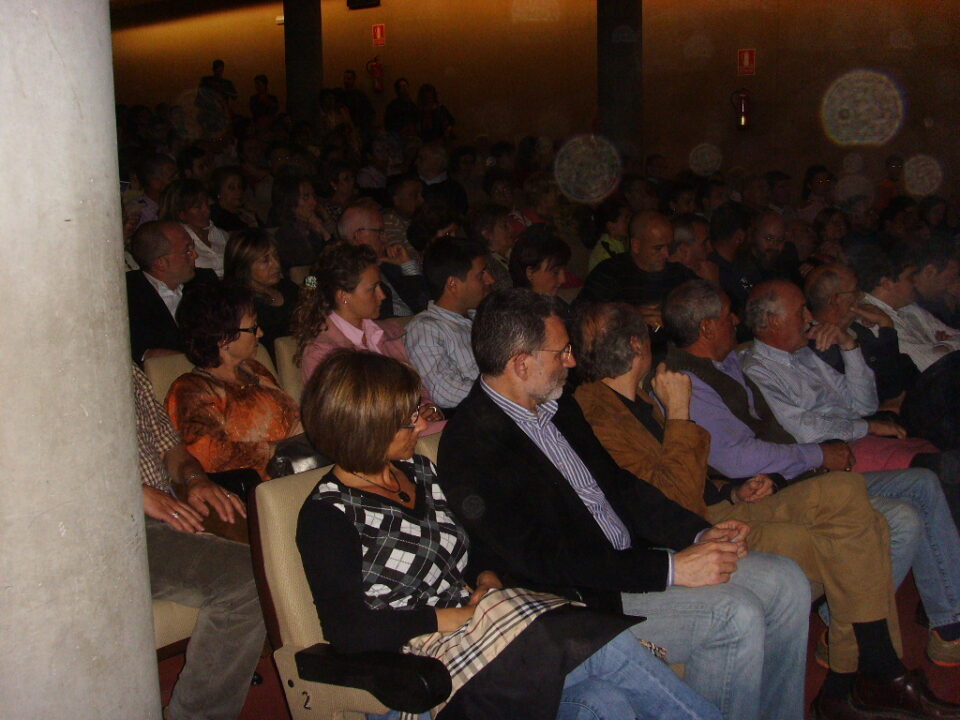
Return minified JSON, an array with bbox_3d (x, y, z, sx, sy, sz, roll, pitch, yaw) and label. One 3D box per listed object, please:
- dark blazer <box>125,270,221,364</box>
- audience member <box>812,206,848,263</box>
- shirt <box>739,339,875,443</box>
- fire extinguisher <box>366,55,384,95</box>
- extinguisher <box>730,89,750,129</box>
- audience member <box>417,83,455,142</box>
[{"bbox_3d":[-1.077,-0.073,3.680,0.390,0.560,0.490,5,10,33],"label":"dark blazer"},{"bbox_3d":[2.947,-0.580,8.597,0.720,1.250,0.480,5,10,33],"label":"audience member"},{"bbox_3d":[1.069,0.125,3.520,0.410,0.450,0.470,5,10,33],"label":"shirt"},{"bbox_3d":[-1.423,-3.900,14.800,0.210,0.510,0.180,4,10,30],"label":"fire extinguisher"},{"bbox_3d":[3.022,-2.895,12.500,0.210,0.490,0.180,4,10,30],"label":"extinguisher"},{"bbox_3d":[-0.575,-2.679,13.820,0.480,1.640,0.320,-7,10,-37],"label":"audience member"}]

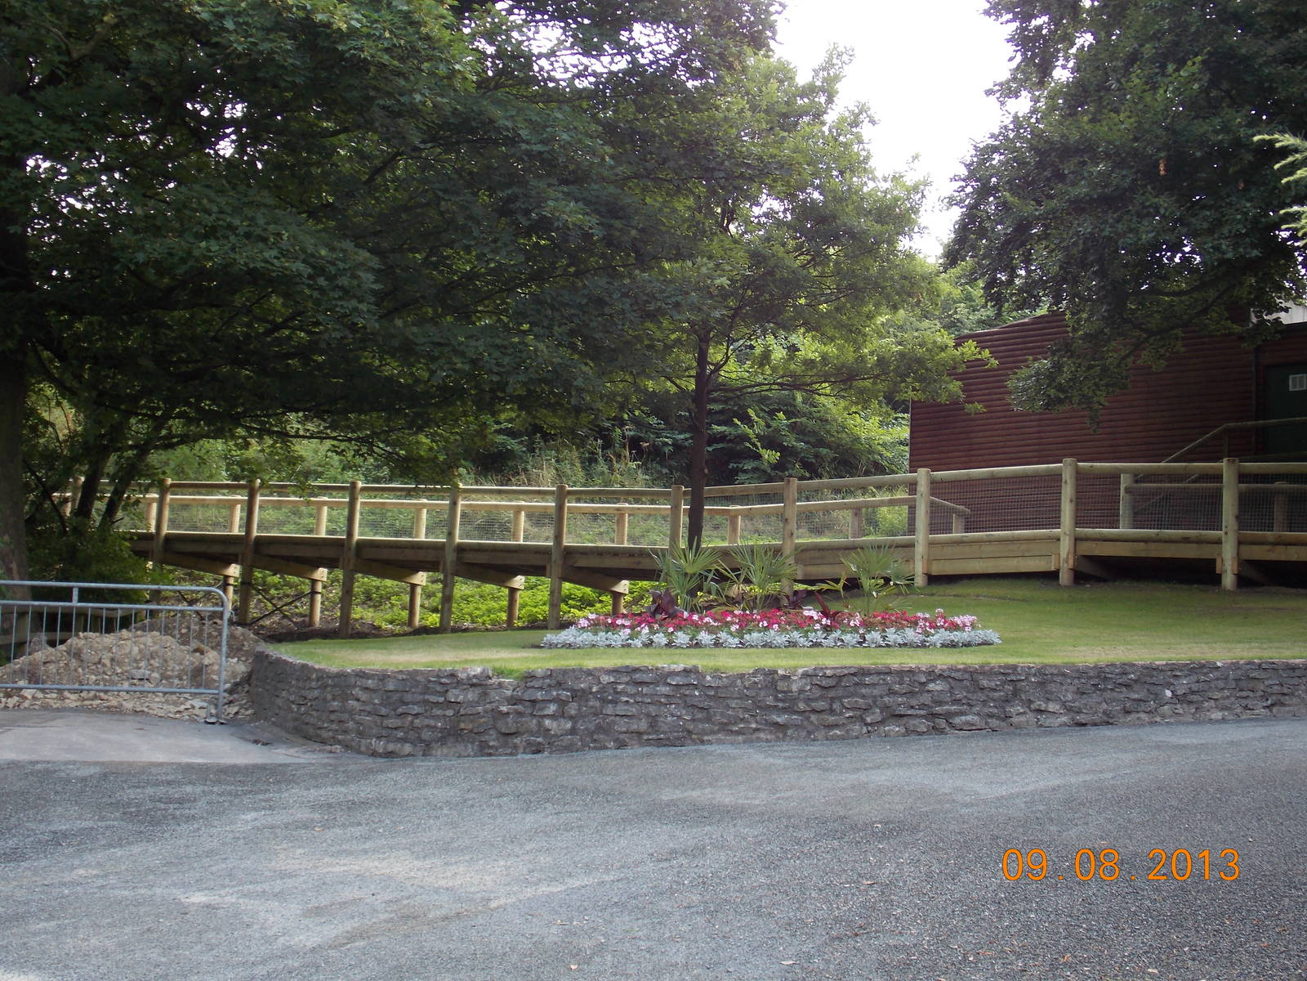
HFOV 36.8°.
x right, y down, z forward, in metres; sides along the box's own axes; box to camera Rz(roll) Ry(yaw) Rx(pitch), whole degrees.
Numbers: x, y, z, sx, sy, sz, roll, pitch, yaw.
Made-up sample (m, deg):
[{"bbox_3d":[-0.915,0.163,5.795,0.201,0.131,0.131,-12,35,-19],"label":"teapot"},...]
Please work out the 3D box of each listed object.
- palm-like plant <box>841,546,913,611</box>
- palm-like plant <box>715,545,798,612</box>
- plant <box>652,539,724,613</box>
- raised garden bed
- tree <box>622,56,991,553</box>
[{"bbox_3d":[1.941,0.791,17.000,0.620,0.670,0.600,0,-1,0],"label":"palm-like plant"},{"bbox_3d":[0.902,0.791,17.000,0.690,0.680,0.660,0,-1,0],"label":"palm-like plant"},{"bbox_3d":[0.292,0.782,17.000,0.620,0.690,0.600,0,-1,0],"label":"plant"},{"bbox_3d":[0.978,1.146,16.500,3.900,0.330,1.800,0,-1,0],"label":"raised garden bed"},{"bbox_3d":[1.405,-1.597,19.500,3.900,5.600,3.900,0,-1,0],"label":"tree"}]

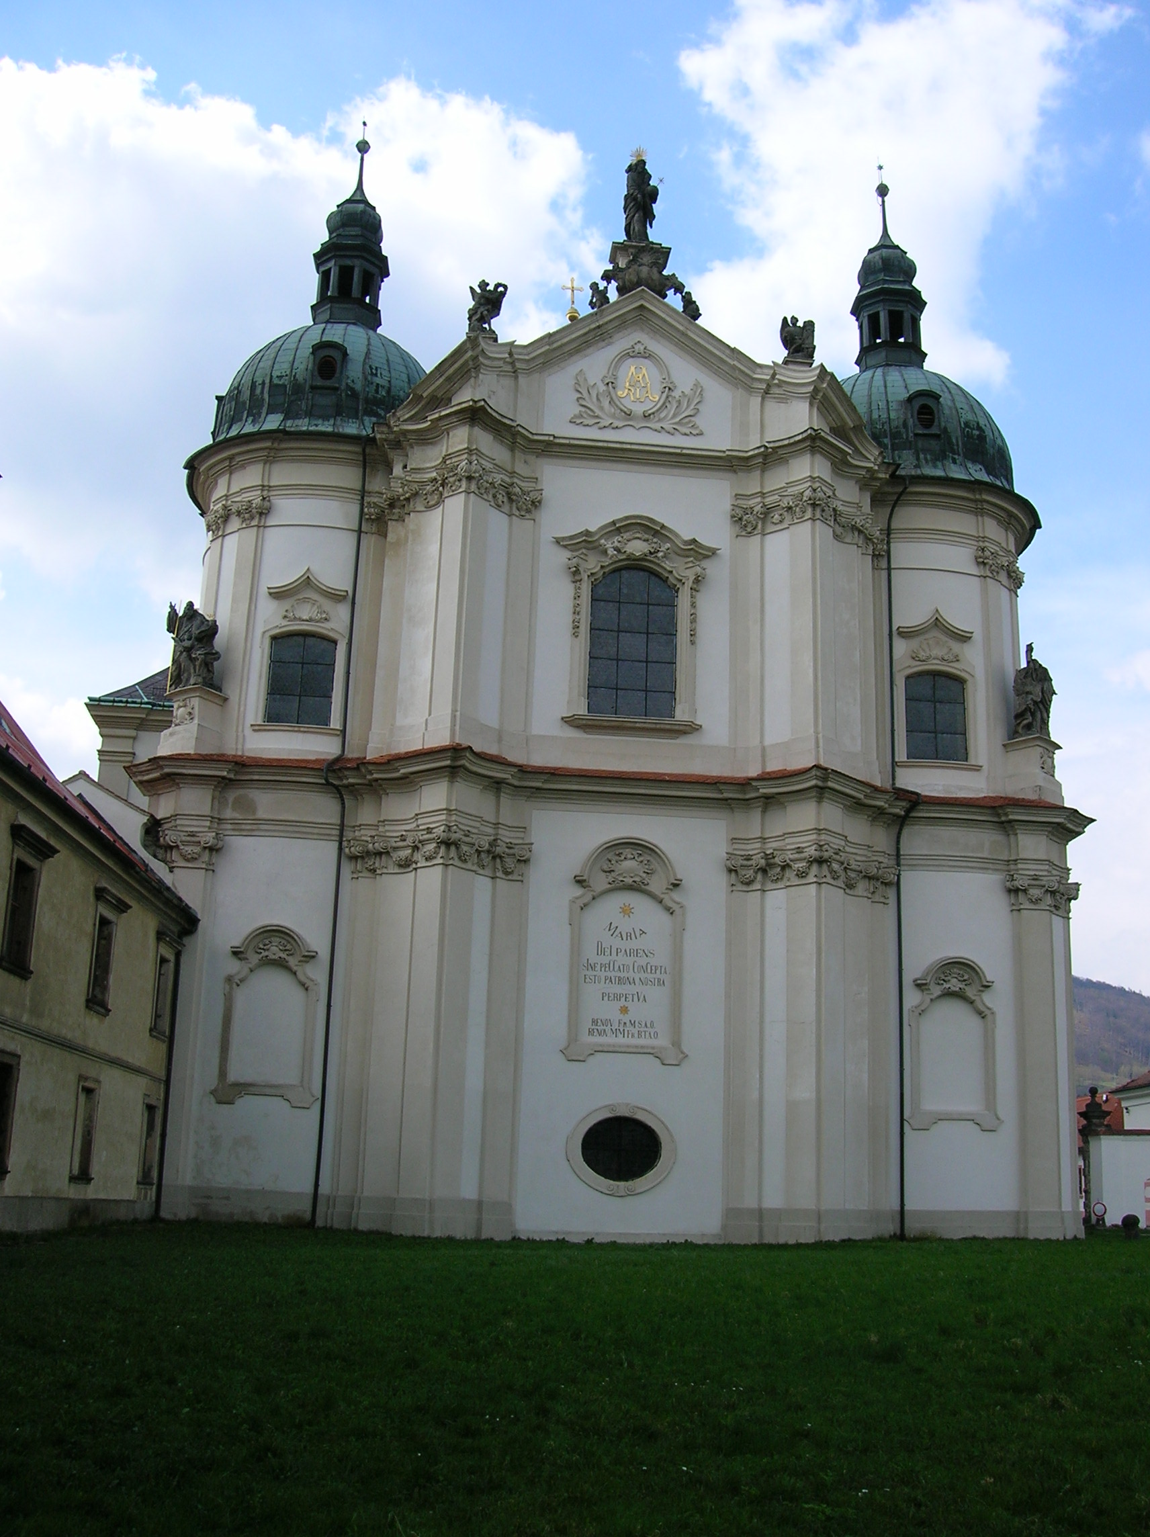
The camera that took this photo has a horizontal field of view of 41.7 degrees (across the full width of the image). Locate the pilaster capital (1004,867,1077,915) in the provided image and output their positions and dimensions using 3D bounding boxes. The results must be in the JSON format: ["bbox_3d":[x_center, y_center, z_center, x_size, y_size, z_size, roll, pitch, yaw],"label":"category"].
[{"bbox_3d":[12.907,3.483,41.422,2.184,1.019,1.144,6,-16,-15],"label":"pilaster capital"}]

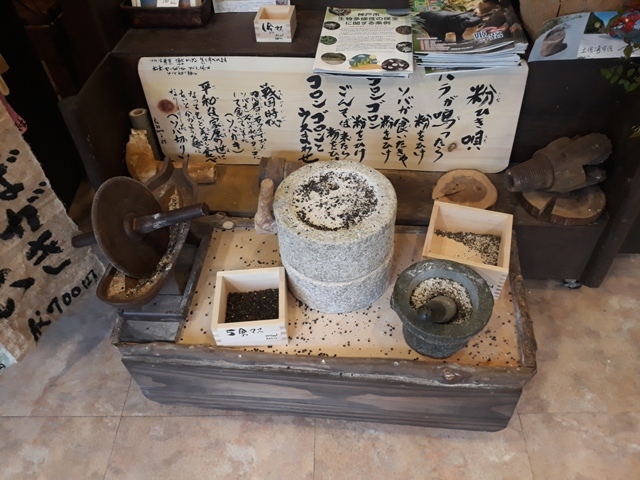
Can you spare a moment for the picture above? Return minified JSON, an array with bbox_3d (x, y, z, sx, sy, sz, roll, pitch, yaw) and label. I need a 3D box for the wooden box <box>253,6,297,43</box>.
[{"bbox_3d":[-0.105,-0.521,1.203,0.086,0.053,0.086,3,48,5],"label":"wooden box"}]

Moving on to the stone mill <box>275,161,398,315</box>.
[{"bbox_3d":[0.034,-0.009,1.070,0.248,0.220,0.248,2,48,5],"label":"stone mill"}]

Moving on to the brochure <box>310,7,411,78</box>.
[{"bbox_3d":[0.106,-0.461,1.153,0.210,0.016,0.297,3,48,6],"label":"brochure"}]

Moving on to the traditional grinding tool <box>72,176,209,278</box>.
[{"bbox_3d":[-0.400,-0.029,1.081,0.370,0.223,0.223,-11,45,22],"label":"traditional grinding tool"}]

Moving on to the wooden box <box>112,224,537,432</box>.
[{"bbox_3d":[0.017,0.175,1.174,0.845,0.205,0.395,3,48,5],"label":"wooden box"}]

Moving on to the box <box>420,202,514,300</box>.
[{"bbox_3d":[0.328,0.020,1.121,0.174,0.092,0.174,12,50,13],"label":"box"}]

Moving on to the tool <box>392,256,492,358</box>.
[{"bbox_3d":[0.230,0.147,0.986,0.190,0.125,0.185,-5,48,-2],"label":"tool"}]

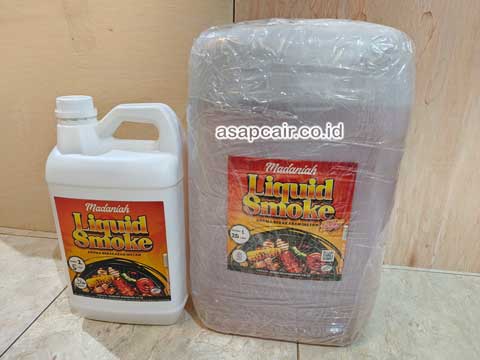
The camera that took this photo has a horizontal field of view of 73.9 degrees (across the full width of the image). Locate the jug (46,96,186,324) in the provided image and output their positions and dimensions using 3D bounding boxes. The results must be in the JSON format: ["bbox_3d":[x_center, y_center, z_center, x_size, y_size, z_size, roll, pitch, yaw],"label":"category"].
[{"bbox_3d":[-0.174,0.046,0.490,0.177,0.331,0.121,2,20,4],"label":"jug"}]

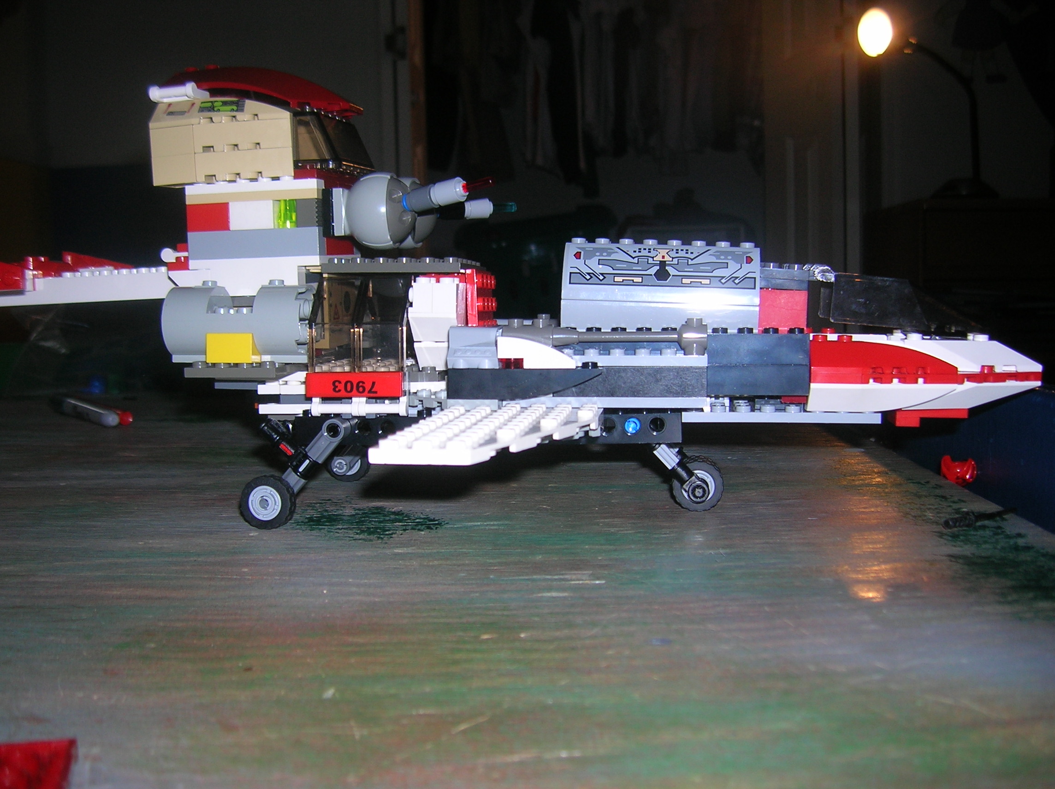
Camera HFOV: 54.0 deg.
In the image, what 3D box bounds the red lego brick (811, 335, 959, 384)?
[{"bbox_3d":[0.114,-0.011,0.332,0.048,0.013,0.015,0,6,5],"label":"red lego brick"}]

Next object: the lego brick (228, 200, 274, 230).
[{"bbox_3d":[-0.093,-0.062,0.358,0.016,0.010,0.009,0,5,10],"label":"lego brick"}]

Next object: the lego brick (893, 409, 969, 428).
[{"bbox_3d":[0.138,0.007,0.356,0.024,0.007,0.009,0,6,5],"label":"lego brick"}]

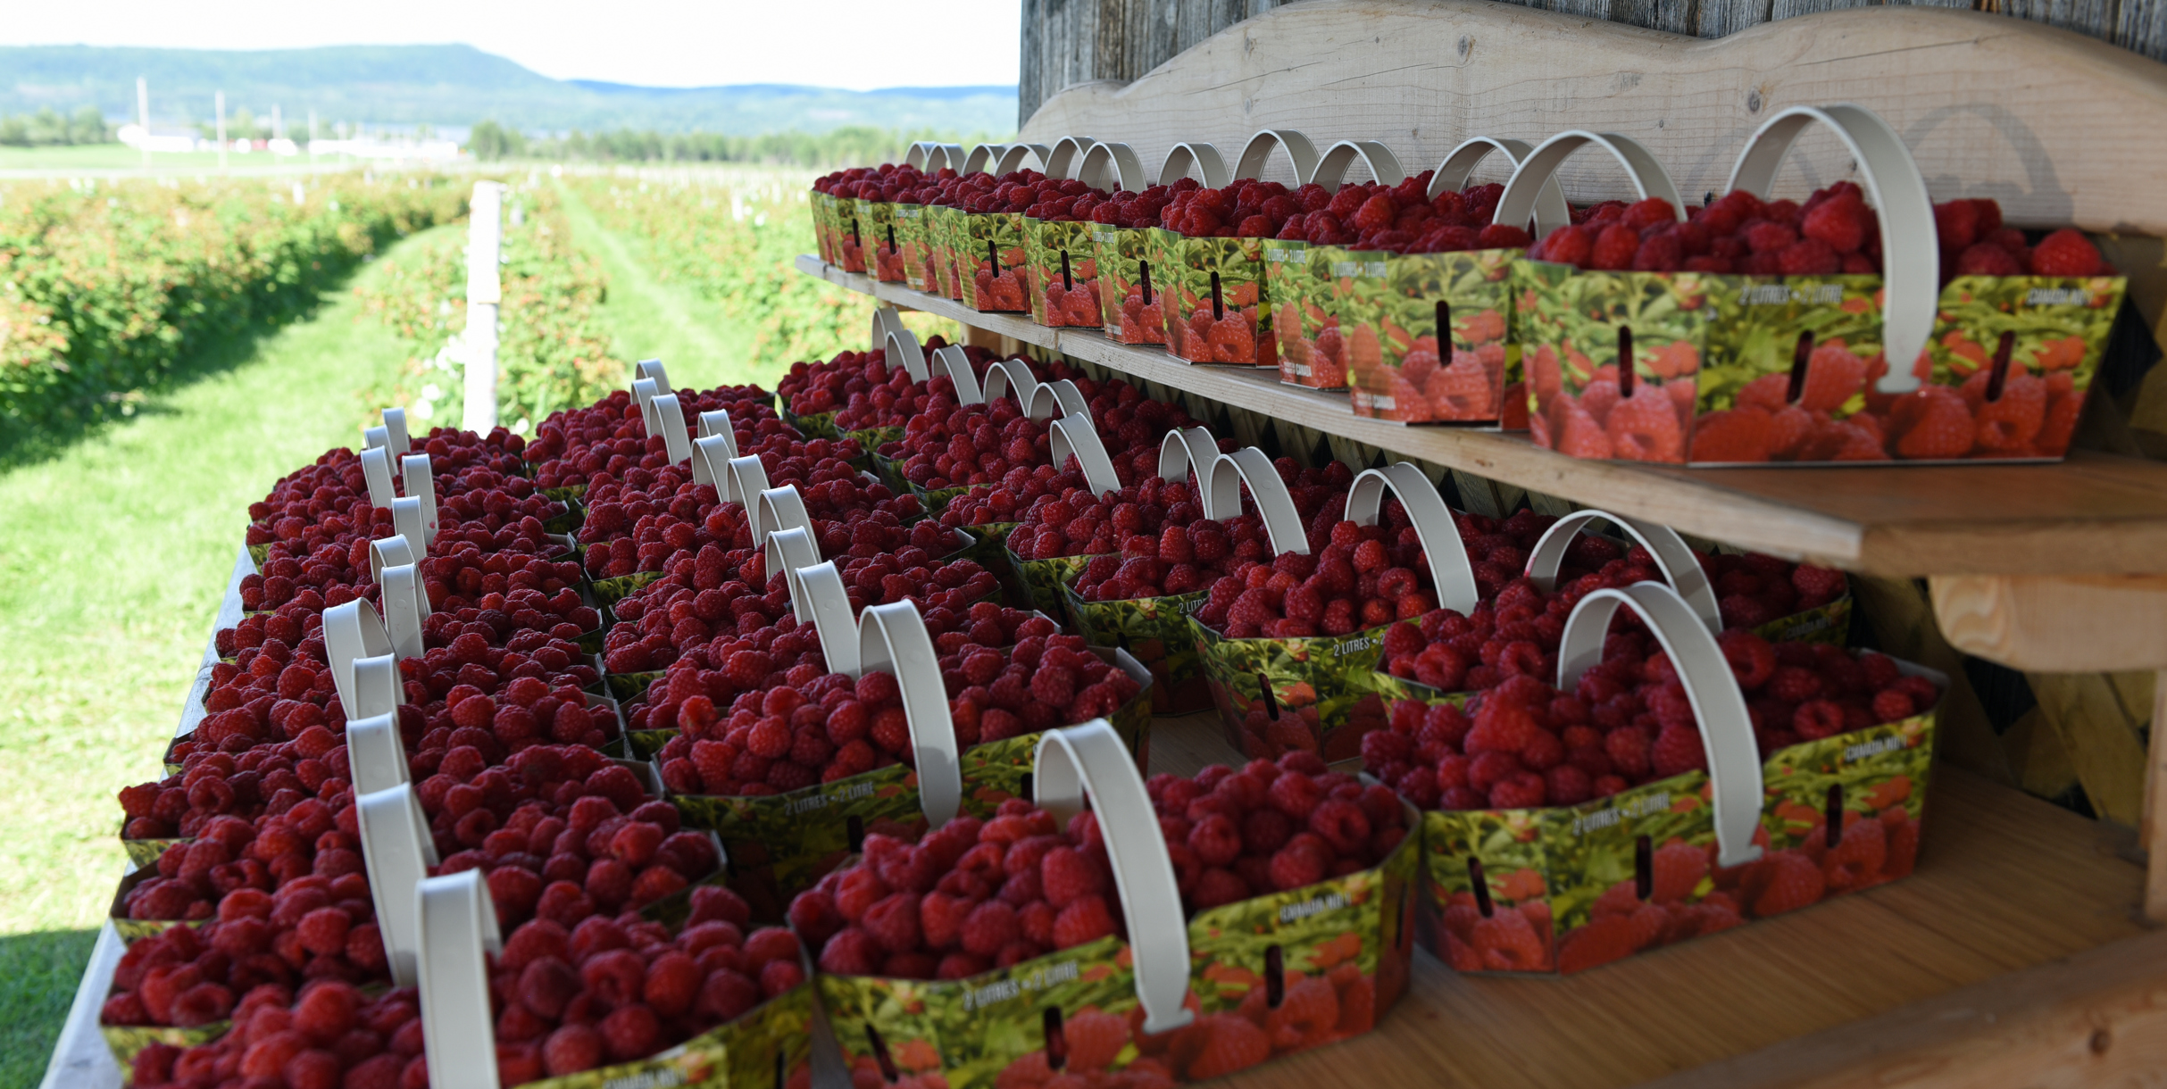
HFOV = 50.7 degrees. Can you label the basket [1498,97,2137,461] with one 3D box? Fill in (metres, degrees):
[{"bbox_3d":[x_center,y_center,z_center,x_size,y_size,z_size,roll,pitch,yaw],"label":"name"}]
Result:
[{"bbox_3d":[0.313,-0.111,0.964,0.256,0.143,0.139,-1,9,-12],"label":"basket"}]

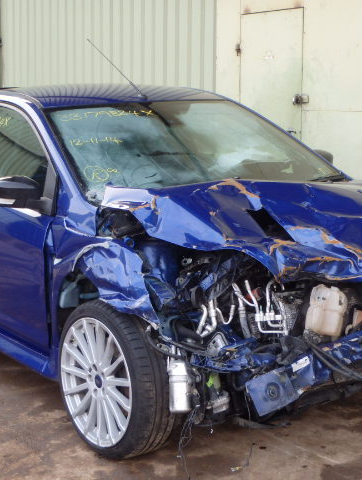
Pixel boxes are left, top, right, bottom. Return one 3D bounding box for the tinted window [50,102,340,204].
[{"bbox_3d":[0.039,-0.480,4.400,1.460,0.100,0.910,-8,38,-33],"label":"tinted window"}]

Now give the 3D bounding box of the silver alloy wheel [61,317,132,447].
[{"bbox_3d":[-0.265,0.548,3.601,0.200,0.515,0.515,-9,12,-37],"label":"silver alloy wheel"}]

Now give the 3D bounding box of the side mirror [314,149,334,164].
[{"bbox_3d":[0.740,-0.424,4.959,0.235,0.145,0.125,-8,12,-33],"label":"side mirror"}]

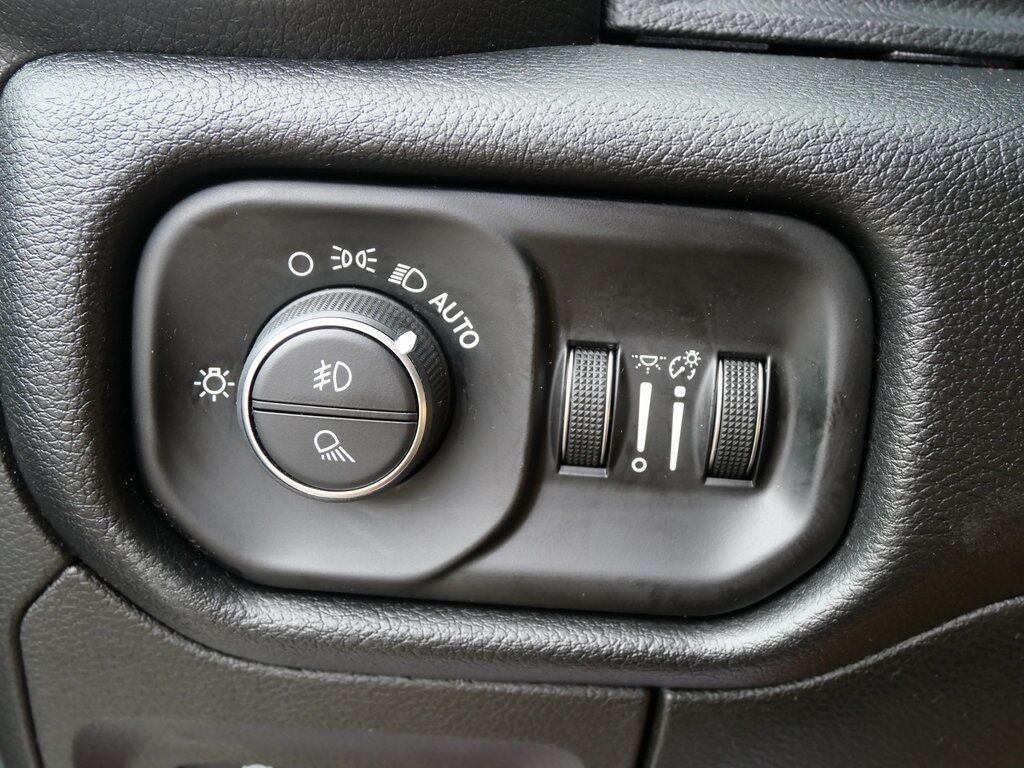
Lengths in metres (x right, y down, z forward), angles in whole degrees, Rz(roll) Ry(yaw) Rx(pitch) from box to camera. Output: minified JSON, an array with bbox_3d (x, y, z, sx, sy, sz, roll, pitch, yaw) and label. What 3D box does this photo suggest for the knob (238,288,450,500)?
[{"bbox_3d":[-0.034,0.003,0.235,0.042,0.042,0.019,4,8,-2],"label":"knob"}]

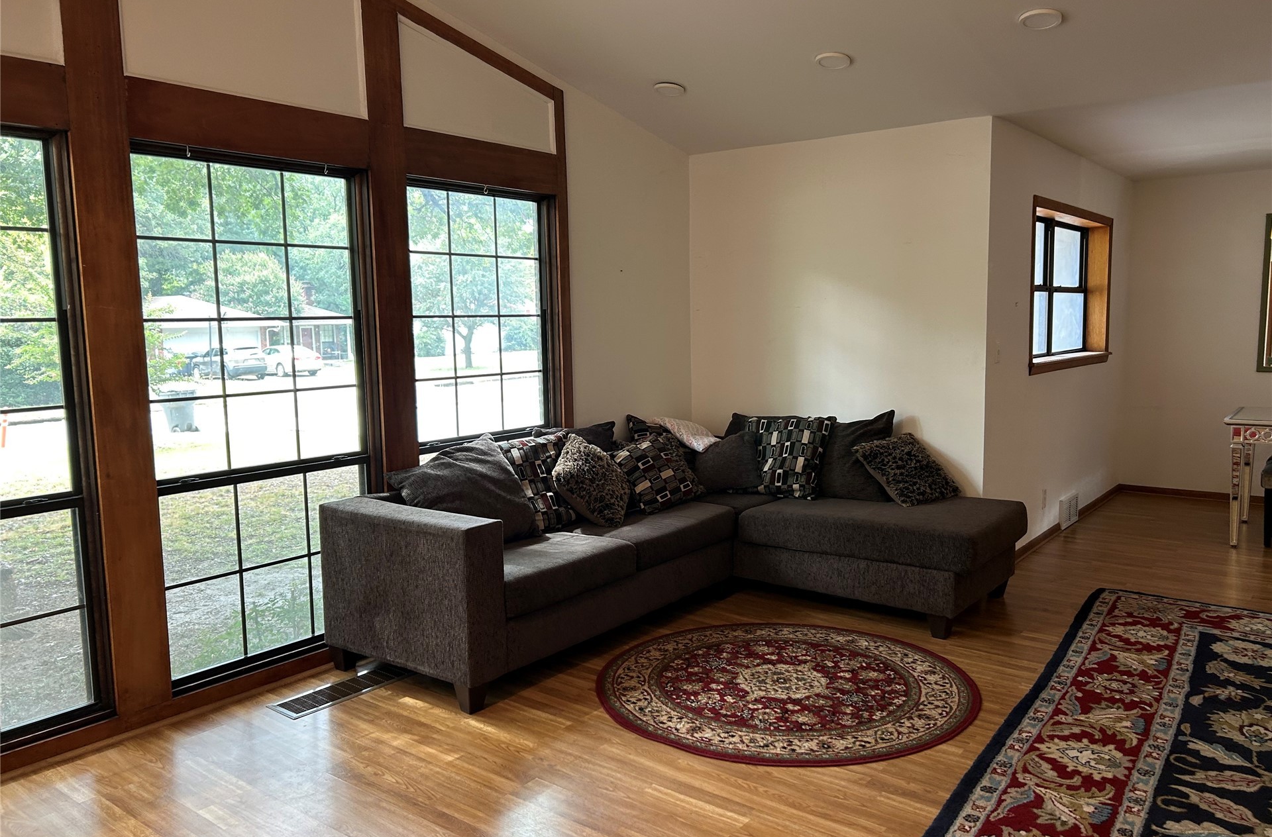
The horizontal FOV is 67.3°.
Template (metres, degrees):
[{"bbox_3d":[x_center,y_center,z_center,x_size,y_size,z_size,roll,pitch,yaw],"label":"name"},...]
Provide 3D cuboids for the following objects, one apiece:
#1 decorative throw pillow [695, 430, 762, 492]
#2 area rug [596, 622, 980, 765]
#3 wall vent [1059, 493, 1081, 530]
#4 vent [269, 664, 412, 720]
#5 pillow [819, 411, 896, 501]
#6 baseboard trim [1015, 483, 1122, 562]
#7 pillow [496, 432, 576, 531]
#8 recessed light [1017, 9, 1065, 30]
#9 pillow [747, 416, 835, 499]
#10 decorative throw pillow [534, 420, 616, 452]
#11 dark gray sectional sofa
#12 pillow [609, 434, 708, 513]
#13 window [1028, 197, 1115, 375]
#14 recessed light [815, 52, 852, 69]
[{"bbox_3d":[0.507,0.233,5.212,0.400,0.370,0.160,-1,-20,5],"label":"decorative throw pillow"},{"bbox_3d":[0.590,1.046,3.833,1.490,0.010,1.490,-1,6,0],"label":"area rug"},{"bbox_3d":[2.923,0.625,6.464,0.045,0.200,0.385,4,8,38],"label":"wall vent"},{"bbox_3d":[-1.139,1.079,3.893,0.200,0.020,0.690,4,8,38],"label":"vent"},{"bbox_3d":[1.127,0.179,5.250,0.600,0.460,0.180,4,-16,38],"label":"pillow"},{"bbox_3d":[2.915,0.696,6.458,0.025,0.066,3.183,4,8,38],"label":"baseboard trim"},{"bbox_3d":[-0.452,0.310,4.562,0.160,0.460,0.480,-29,-12,37],"label":"pillow"},{"bbox_3d":[1.628,-1.604,3.843,0.165,0.020,0.165,4,-4,38],"label":"recessed light"},{"bbox_3d":[0.820,0.214,5.348,0.480,0.470,0.150,0,-27,26],"label":"pillow"},{"bbox_3d":[-0.238,0.267,5.015,0.180,0.460,0.620,-32,-14,36],"label":"decorative throw pillow"},{"bbox_3d":[0.326,0.636,4.480,2.124,0.708,2.699,4,8,38],"label":"dark gray sectional sofa"},{"bbox_3d":[0.095,0.288,4.940,0.420,0.420,0.150,-26,-11,-39],"label":"pillow"},{"bbox_3d":[2.828,-0.855,6.312,0.170,1.029,2.000,4,8,38],"label":"window"},{"bbox_3d":[0.903,-1.634,4.361,0.168,0.025,0.168,5,-2,0],"label":"recessed light"}]

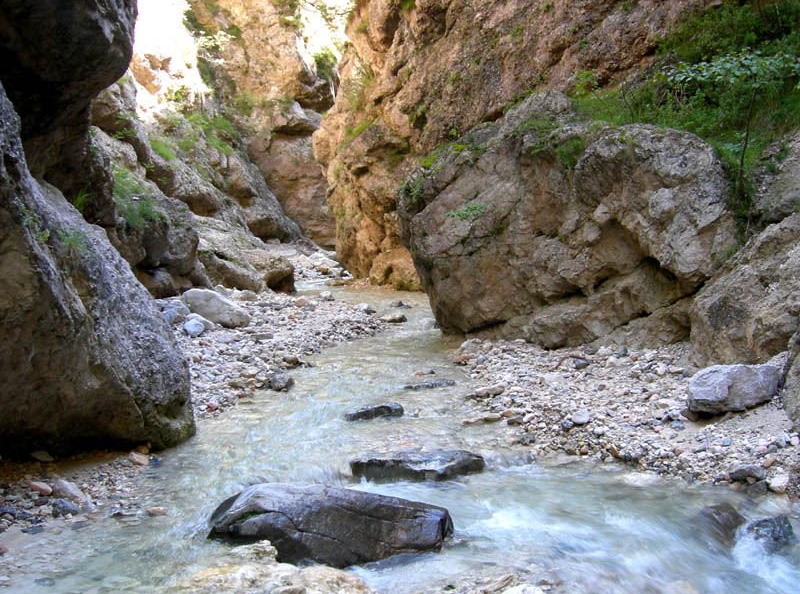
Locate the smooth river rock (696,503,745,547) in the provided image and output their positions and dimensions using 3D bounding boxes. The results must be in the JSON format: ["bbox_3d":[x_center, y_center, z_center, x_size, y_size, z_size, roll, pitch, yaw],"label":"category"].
[{"bbox_3d":[1.565,1.115,4.068,0.215,0.181,0.247,0,4,0],"label":"smooth river rock"}]

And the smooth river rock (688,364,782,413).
[{"bbox_3d":[2.511,0.688,6.283,0.650,0.353,0.433,1,4,10],"label":"smooth river rock"}]

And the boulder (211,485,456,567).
[{"bbox_3d":[-0.324,1.080,3.966,1.164,0.315,0.515,0,4,5],"label":"boulder"}]

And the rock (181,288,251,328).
[{"bbox_3d":[-2.347,0.132,10.609,0.868,0.498,0.618,-1,4,-10],"label":"rock"}]

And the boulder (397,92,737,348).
[{"bbox_3d":[1.997,-0.931,10.300,3.994,3.022,2.884,1,5,18],"label":"boulder"}]

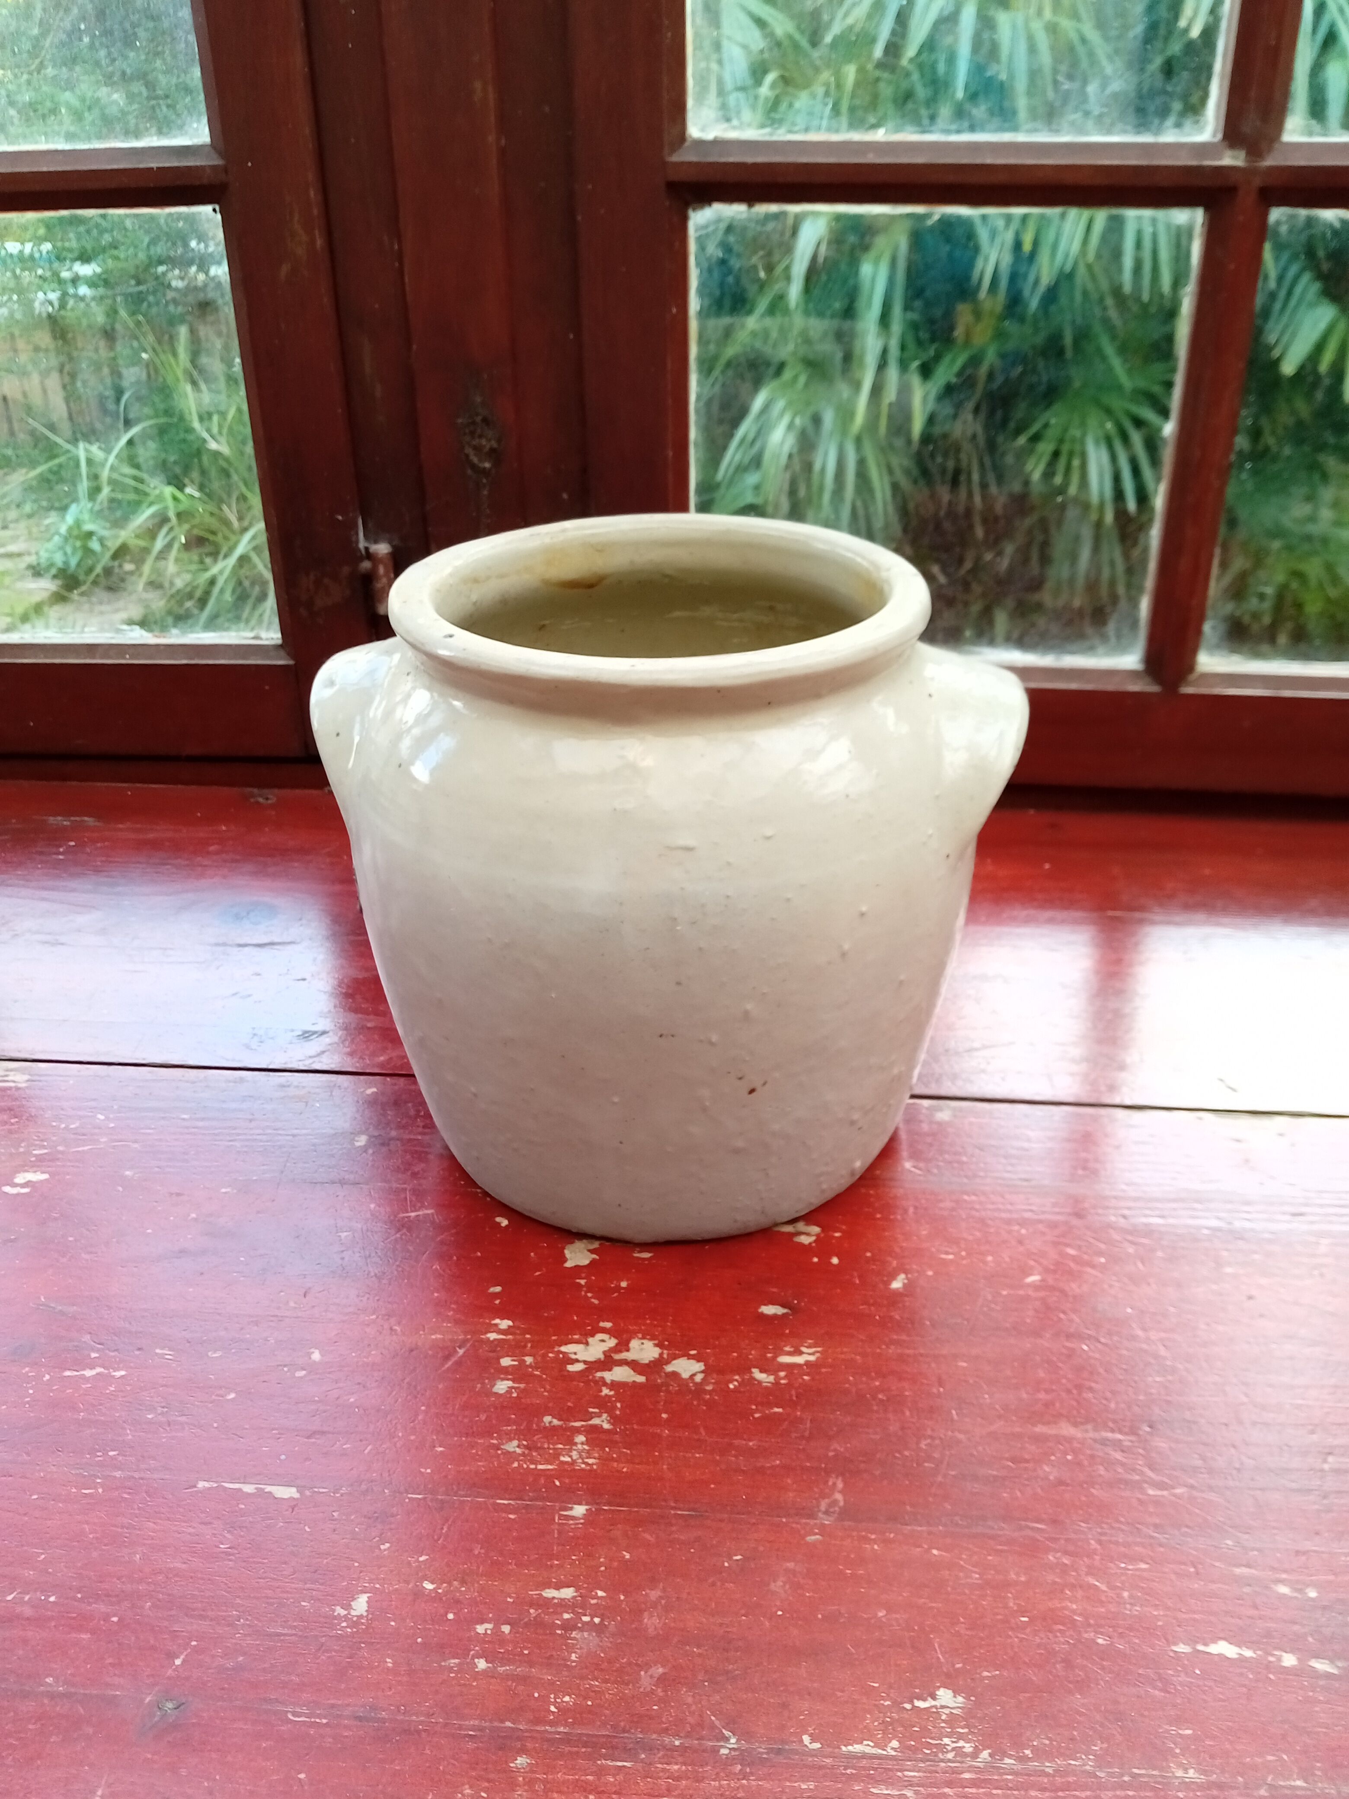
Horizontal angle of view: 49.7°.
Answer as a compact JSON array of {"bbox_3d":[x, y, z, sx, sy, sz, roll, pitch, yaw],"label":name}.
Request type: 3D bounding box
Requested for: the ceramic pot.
[{"bbox_3d":[-0.003,-0.013,0.518,0.245,0.205,0.214,4,27,8],"label":"ceramic pot"}]

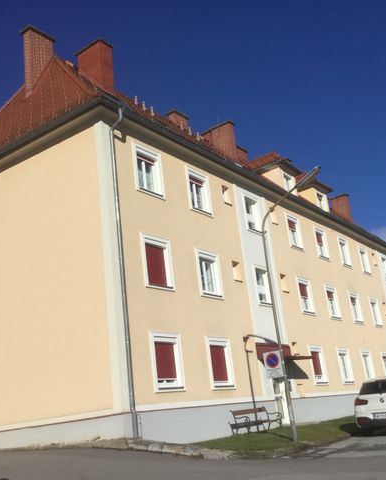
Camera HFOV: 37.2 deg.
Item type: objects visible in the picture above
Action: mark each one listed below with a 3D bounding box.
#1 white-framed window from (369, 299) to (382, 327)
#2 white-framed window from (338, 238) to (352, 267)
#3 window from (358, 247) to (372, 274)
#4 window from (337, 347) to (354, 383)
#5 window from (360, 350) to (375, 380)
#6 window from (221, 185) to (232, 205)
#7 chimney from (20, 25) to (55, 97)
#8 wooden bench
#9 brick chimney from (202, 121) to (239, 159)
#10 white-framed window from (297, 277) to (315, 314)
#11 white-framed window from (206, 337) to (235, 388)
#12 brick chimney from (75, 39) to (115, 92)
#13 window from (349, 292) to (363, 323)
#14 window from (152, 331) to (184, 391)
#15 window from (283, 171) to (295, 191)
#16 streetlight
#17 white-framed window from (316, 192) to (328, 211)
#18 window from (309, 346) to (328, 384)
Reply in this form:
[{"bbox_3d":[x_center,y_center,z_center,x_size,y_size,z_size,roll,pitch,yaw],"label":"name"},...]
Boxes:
[{"bbox_3d":[10.179,4.105,31.983,0.200,1.600,1.338,-19,-21,33],"label":"white-framed window"},{"bbox_3d":[8.058,0.704,30.511,0.200,1.599,1.335,-19,-21,33],"label":"white-framed window"},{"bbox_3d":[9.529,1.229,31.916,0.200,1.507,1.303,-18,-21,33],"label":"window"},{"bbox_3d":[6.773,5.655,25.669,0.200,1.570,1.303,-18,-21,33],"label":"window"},{"bbox_3d":[8.743,6.372,28.772,0.200,1.600,1.338,-19,-21,33],"label":"window"},{"bbox_3d":[1.205,-1.646,21.778,0.250,0.711,0.528,-19,-21,33],"label":"window"},{"bbox_3d":[-6.149,-6.850,22.900,0.515,3.141,1.257,-19,-21,33],"label":"chimney"},{"bbox_3d":[1.929,5.431,17.303,0.630,0.720,1.995,-19,-21,33],"label":"wooden bench"},{"bbox_3d":[1.572,-5.193,32.302,2.009,2.369,0.474,-19,-21,33],"label":"brick chimney"},{"bbox_3d":[4.912,2.500,25.043,0.200,1.599,1.335,-19,-21,33],"label":"white-framed window"},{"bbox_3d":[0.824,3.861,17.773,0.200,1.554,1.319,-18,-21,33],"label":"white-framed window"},{"bbox_3d":[-4.159,-7.251,24.707,1.441,2.246,0.873,-19,-21,33],"label":"brick chimney"},{"bbox_3d":[8.396,3.544,29.603,0.200,1.599,1.335,-19,-21,33],"label":"window"},{"bbox_3d":[-0.769,3.507,16.312,0.200,1.600,1.338,-19,-21,33],"label":"window"},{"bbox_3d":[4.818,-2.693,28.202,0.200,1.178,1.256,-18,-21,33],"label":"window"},{"bbox_3d":[2.911,1.441,14.551,1.964,6.930,0.336,-16,-20,26],"label":"streetlight"},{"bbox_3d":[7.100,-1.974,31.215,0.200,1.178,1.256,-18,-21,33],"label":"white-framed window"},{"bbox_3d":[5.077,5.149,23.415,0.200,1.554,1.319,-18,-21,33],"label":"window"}]

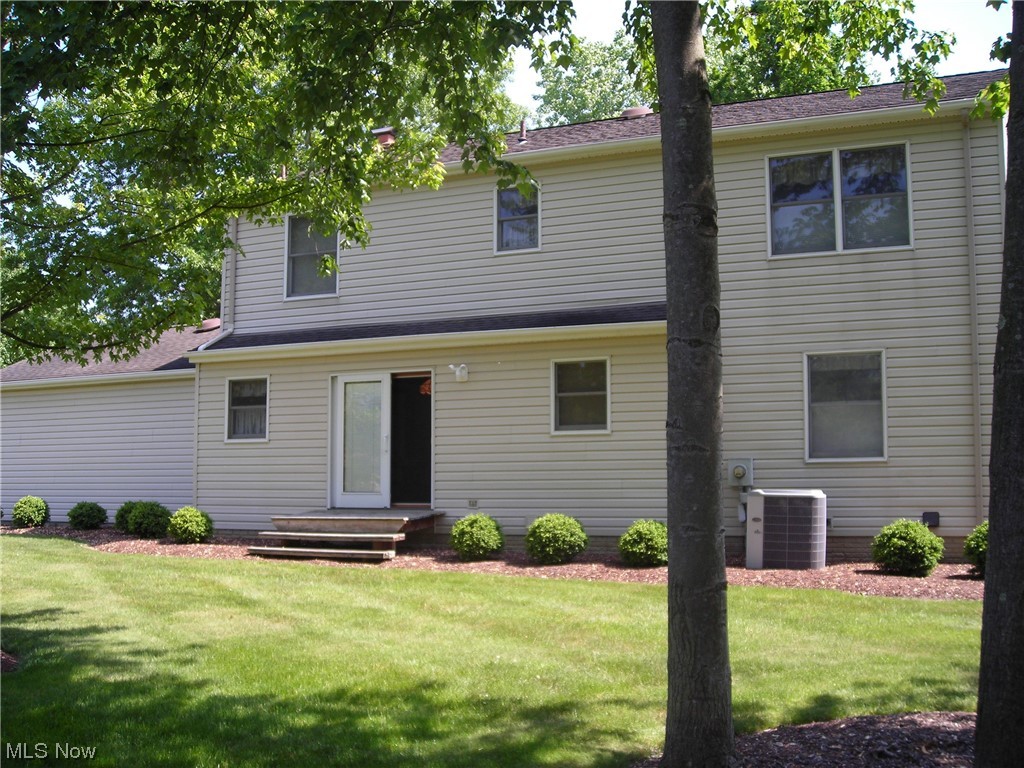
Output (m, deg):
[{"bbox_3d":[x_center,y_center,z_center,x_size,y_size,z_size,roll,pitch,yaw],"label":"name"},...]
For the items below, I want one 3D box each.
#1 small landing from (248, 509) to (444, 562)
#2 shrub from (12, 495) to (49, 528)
[{"bbox_3d":[-2.311,2.103,15.752,2.260,0.615,1.600,-3,-6,25],"label":"small landing"},{"bbox_3d":[-9.197,2.436,21.472,0.688,0.630,0.688,-3,-6,25],"label":"shrub"}]

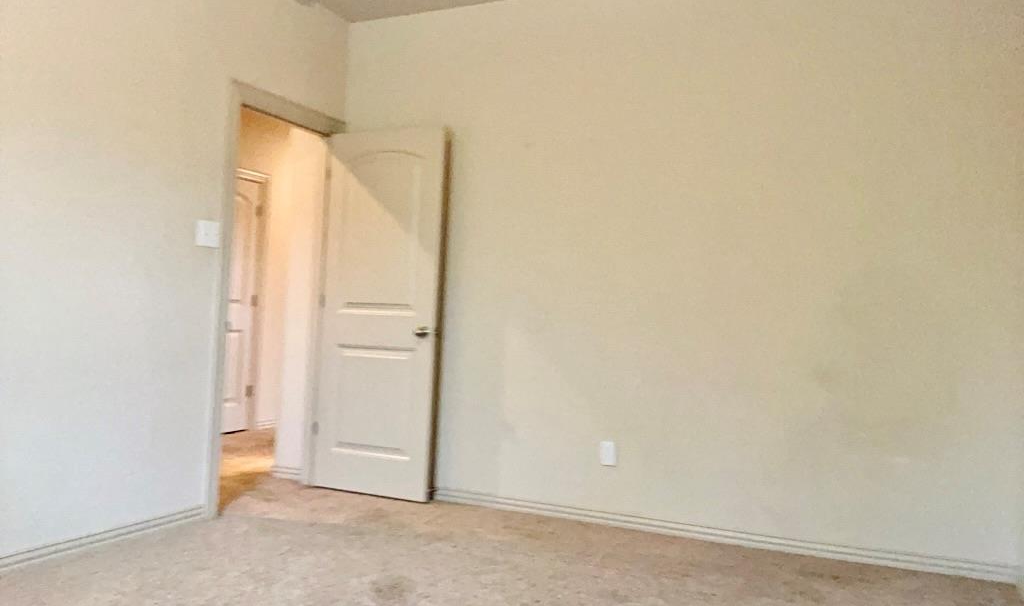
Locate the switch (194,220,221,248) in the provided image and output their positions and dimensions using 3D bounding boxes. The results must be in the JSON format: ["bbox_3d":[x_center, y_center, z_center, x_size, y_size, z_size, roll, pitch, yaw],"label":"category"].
[{"bbox_3d":[-1.447,-0.328,3.816,0.012,0.123,0.130,2,-1,25],"label":"switch"}]

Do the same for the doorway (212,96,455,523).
[{"bbox_3d":[-0.920,-0.006,4.163,0.814,2.130,0.935,2,-1,25],"label":"doorway"}]

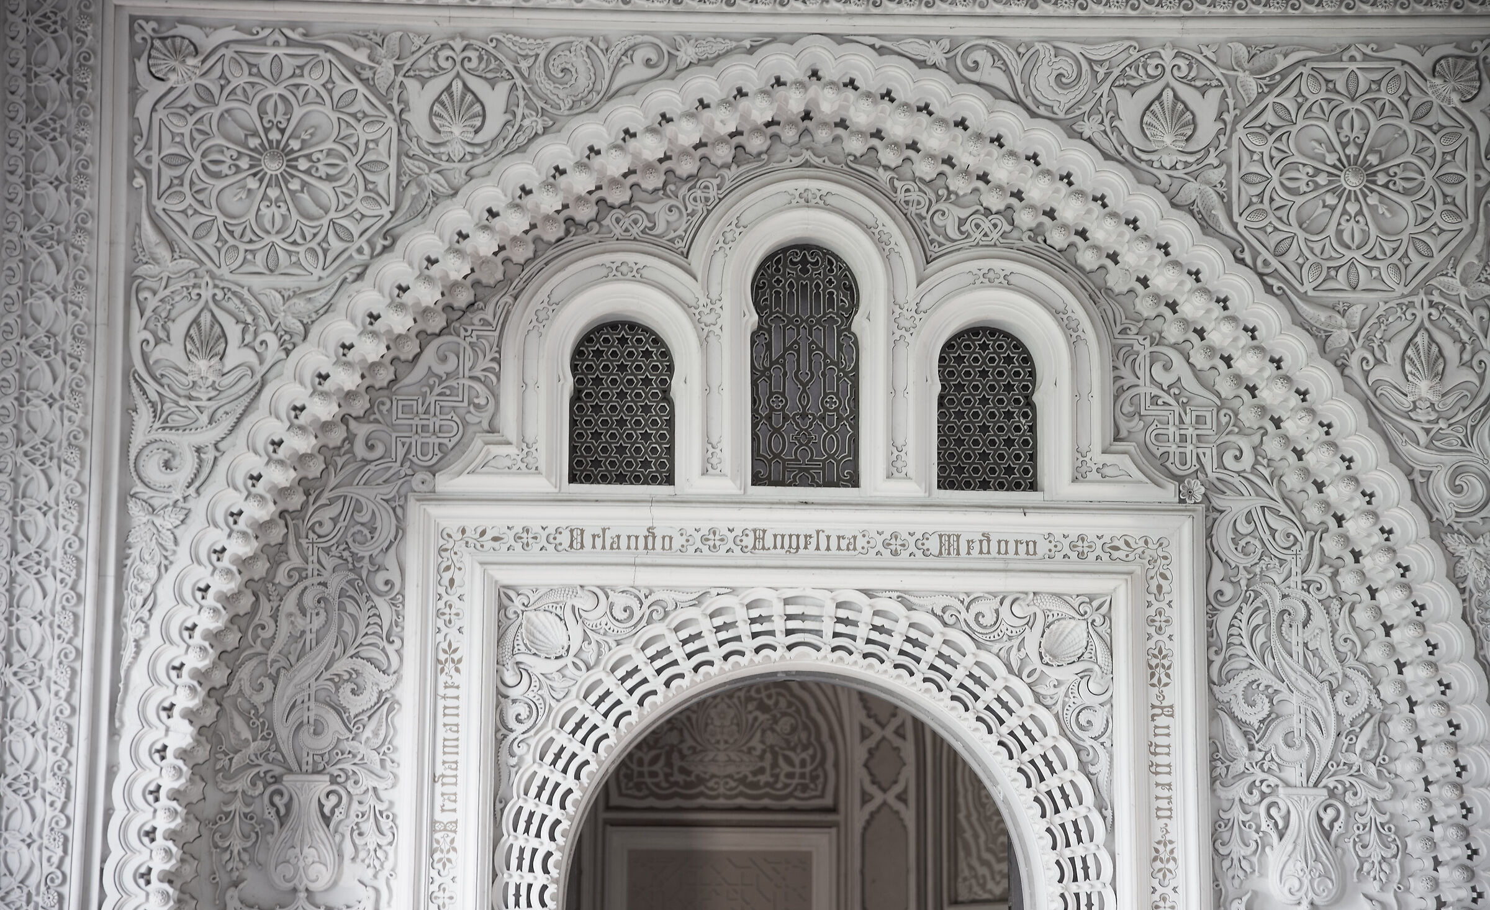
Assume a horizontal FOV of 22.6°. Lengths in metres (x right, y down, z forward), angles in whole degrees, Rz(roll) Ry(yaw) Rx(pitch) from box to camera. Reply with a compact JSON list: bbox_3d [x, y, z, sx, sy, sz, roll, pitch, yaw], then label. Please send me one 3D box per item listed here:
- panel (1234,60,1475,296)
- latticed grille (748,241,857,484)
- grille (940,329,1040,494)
[{"bbox_3d":[1.831,-0.831,11.192,0.705,0.700,0.060,1,-10,-3],"label":"panel"},{"bbox_3d":[0.186,-0.271,11.425,0.333,0.750,0.045,1,-10,-3],"label":"latticed grille"},{"bbox_3d":[0.686,-0.133,10.639,0.302,0.476,0.040,1,-9,-2],"label":"grille"}]

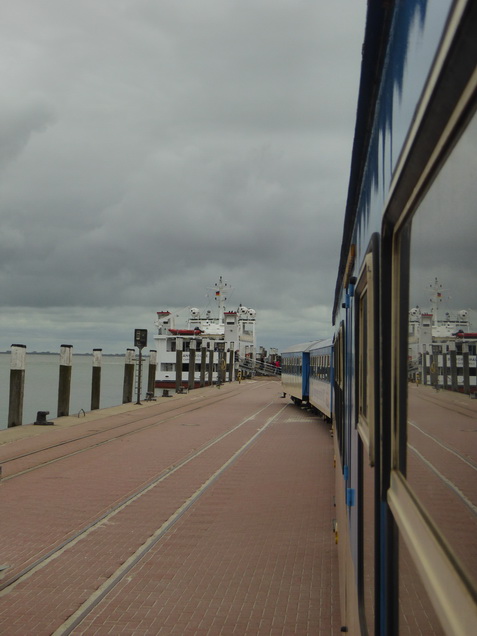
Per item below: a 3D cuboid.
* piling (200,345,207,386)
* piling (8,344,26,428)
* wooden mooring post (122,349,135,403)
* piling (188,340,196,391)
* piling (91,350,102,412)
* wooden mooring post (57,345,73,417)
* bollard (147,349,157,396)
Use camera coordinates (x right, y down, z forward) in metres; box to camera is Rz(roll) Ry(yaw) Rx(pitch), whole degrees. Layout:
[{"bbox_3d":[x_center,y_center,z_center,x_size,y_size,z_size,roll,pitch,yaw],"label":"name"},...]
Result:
[{"bbox_3d":[-2.579,3.429,77.826,0.330,3.441,0.330,1,-2,5],"label":"piling"},{"bbox_3d":[-6.677,2.064,31.608,0.386,2.481,0.386,1,-2,5],"label":"piling"},{"bbox_3d":[-5.092,2.732,48.946,0.392,2.547,0.392,1,-2,5],"label":"wooden mooring post"},{"bbox_3d":[-3.126,3.225,71.403,0.370,3.409,0.370,1,-2,5],"label":"piling"},{"bbox_3d":[-5.739,2.500,42.431,0.297,2.480,0.297,1,-2,5],"label":"piling"},{"bbox_3d":[-6.158,2.244,37.280,0.372,2.559,0.372,1,-2,5],"label":"wooden mooring post"},{"bbox_3d":[-4.514,2.958,55.030,0.319,2.491,0.319,1,-2,5],"label":"bollard"}]

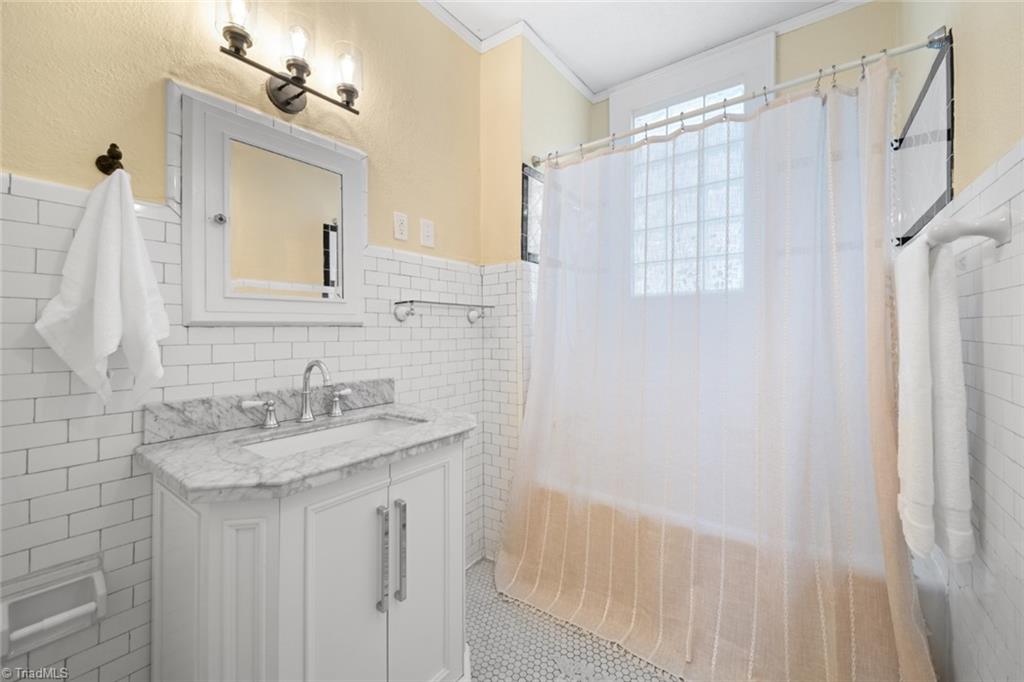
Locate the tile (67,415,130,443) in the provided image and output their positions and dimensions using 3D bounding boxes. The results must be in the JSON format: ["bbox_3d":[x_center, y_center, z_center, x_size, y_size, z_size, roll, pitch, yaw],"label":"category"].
[{"bbox_3d":[-0.971,0.203,0.943,0.009,0.052,0.106,0,1,36],"label":"tile"}]

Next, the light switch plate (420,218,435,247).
[{"bbox_3d":[-0.369,-0.472,1.748,0.008,0.117,0.074,0,1,36],"label":"light switch plate"}]

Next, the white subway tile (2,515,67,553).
[{"bbox_3d":[-1.035,0.420,0.857,0.009,0.052,0.106,0,1,36],"label":"white subway tile"}]

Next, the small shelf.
[{"bbox_3d":[-0.279,-0.119,1.772,0.125,0.080,0.500,0,1,36],"label":"small shelf"}]

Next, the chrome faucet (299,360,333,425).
[{"bbox_3d":[-0.609,0.158,1.236,0.168,0.195,0.046,0,1,36],"label":"chrome faucet"}]

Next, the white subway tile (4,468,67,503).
[{"bbox_3d":[-1.035,0.312,0.855,0.009,0.052,0.106,0,1,36],"label":"white subway tile"}]

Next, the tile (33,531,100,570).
[{"bbox_3d":[-1.004,0.474,0.899,0.009,0.052,0.106,0,1,36],"label":"tile"}]

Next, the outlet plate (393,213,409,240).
[{"bbox_3d":[-0.453,-0.469,1.633,0.008,0.115,0.073,0,1,36],"label":"outlet plate"}]

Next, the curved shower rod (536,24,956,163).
[{"bbox_3d":[0.696,-0.894,1.583,1.430,0.050,0.050,0,1,35],"label":"curved shower rod"}]

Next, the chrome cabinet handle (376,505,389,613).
[{"bbox_3d":[-0.323,0.549,0.998,0.038,0.262,0.013,0,1,36],"label":"chrome cabinet handle"}]

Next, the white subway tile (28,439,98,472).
[{"bbox_3d":[-1.006,0.258,0.895,0.009,0.052,0.106,0,1,36],"label":"white subway tile"}]

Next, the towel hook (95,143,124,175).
[{"bbox_3d":[-0.932,-0.402,0.922,0.070,0.082,0.046,0,1,36],"label":"towel hook"}]

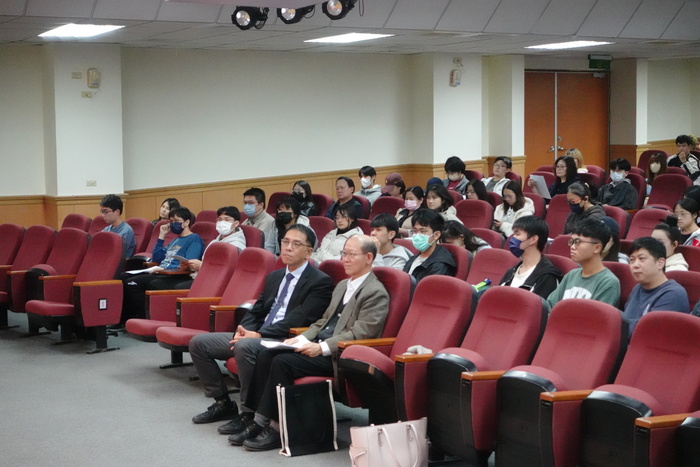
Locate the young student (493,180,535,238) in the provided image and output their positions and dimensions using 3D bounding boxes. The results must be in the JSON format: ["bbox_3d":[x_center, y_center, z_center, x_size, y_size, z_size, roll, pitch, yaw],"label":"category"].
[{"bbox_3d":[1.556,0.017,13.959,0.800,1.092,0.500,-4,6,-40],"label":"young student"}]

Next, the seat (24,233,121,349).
[{"bbox_3d":[-2.328,0.469,11.362,0.800,0.960,0.660,-4,5,-38],"label":"seat"}]

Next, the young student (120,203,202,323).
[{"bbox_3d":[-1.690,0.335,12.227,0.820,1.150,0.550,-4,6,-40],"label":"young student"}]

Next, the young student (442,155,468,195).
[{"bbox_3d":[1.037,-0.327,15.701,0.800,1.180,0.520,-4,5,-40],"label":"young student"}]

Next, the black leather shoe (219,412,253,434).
[{"bbox_3d":[-0.628,1.094,7.955,0.285,0.115,0.105,-3,4,-27],"label":"black leather shoe"}]

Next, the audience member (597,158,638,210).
[{"bbox_3d":[2.573,-0.216,13.835,0.820,1.160,0.540,-4,5,-40],"label":"audience member"}]

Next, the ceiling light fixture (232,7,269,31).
[{"bbox_3d":[-0.819,-1.777,11.200,0.200,0.220,0.280,2,25,25],"label":"ceiling light fixture"}]

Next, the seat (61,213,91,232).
[{"bbox_3d":[-3.063,0.277,14.293,0.638,0.978,0.630,-4,6,-40],"label":"seat"}]

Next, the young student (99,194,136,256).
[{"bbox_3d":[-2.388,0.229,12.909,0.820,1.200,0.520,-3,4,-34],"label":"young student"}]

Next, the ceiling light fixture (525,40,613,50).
[{"bbox_3d":[2.629,-2.281,16.301,0.610,0.080,1.200,-3,4,-29],"label":"ceiling light fixture"}]

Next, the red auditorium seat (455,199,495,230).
[{"bbox_3d":[1.044,0.168,13.190,0.638,0.978,0.630,-4,6,-40],"label":"red auditorium seat"}]

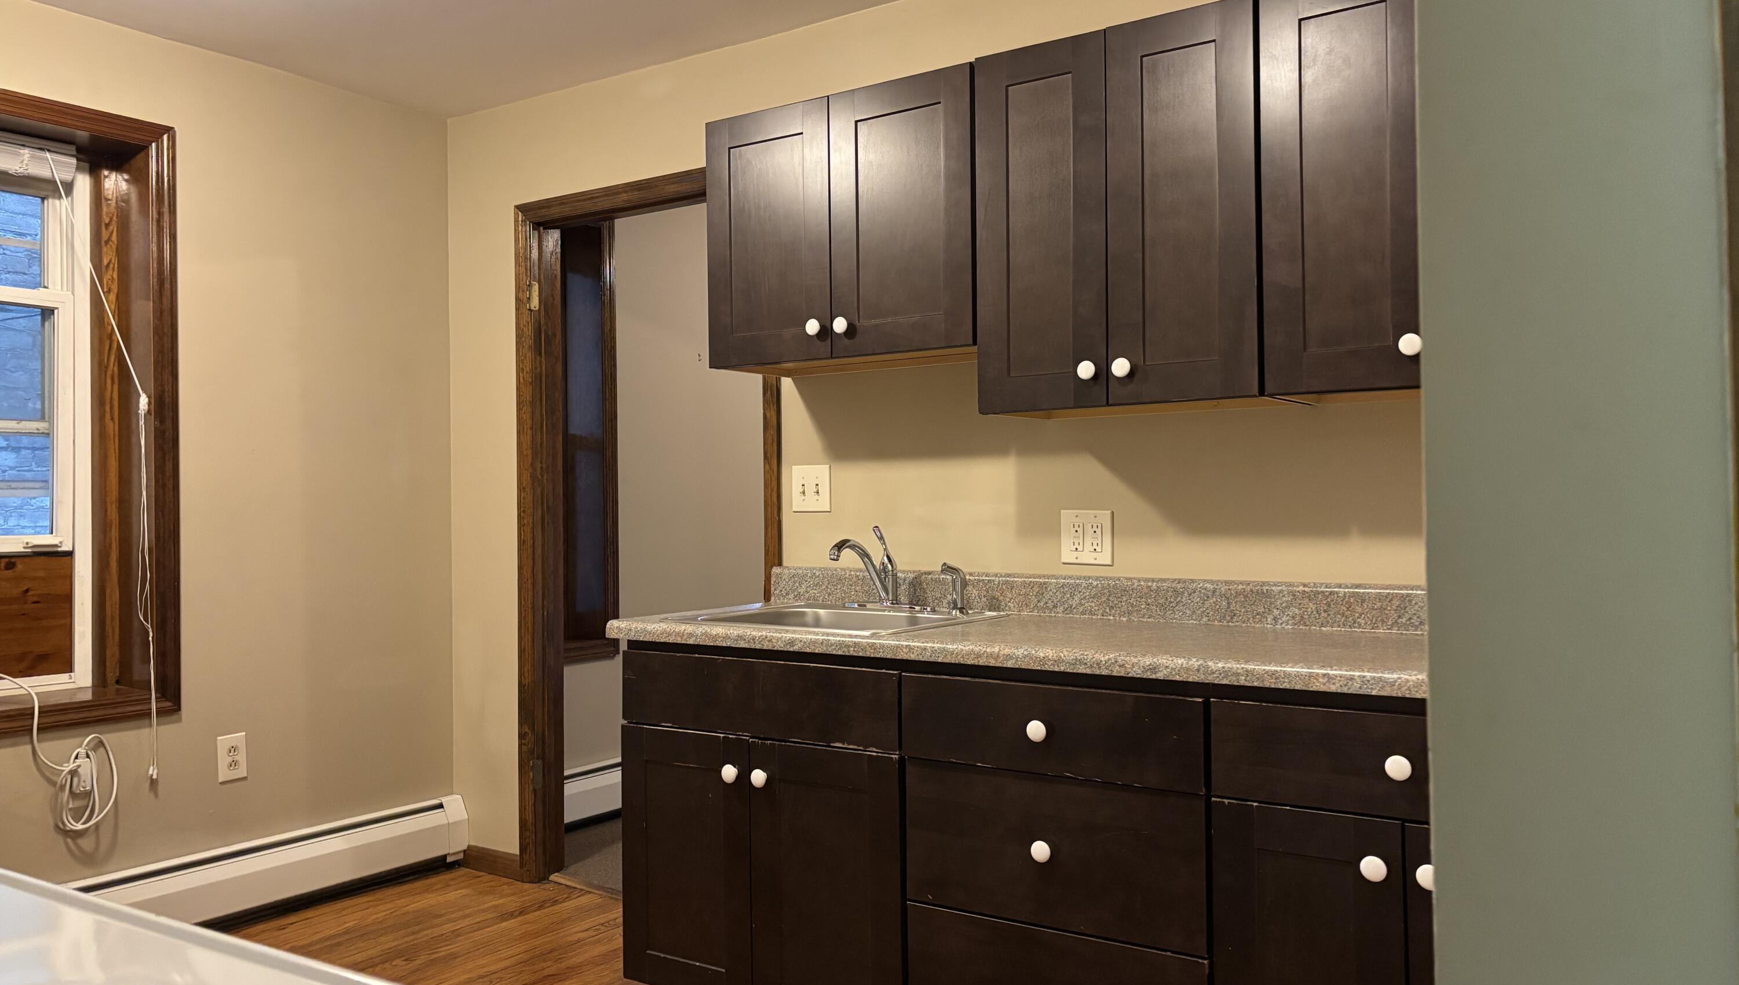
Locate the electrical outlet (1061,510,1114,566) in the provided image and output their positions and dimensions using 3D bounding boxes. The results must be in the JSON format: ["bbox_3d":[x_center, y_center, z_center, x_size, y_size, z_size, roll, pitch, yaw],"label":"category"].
[{"bbox_3d":[0.499,0.106,3.004,0.127,0.125,0.009,-1,0,34],"label":"electrical outlet"}]

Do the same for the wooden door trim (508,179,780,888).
[{"bbox_3d":[-0.631,0.153,3.838,1.052,2.108,0.128,-1,0,34],"label":"wooden door trim"}]

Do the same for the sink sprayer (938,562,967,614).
[{"bbox_3d":[0.197,0.226,3.053,0.041,0.122,0.088,-1,0,34],"label":"sink sprayer"}]

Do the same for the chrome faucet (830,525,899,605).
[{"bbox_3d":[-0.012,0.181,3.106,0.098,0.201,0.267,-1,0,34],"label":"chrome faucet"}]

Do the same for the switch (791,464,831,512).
[{"bbox_3d":[-0.156,-0.009,3.449,0.126,0.124,0.013,-1,0,34],"label":"switch"}]

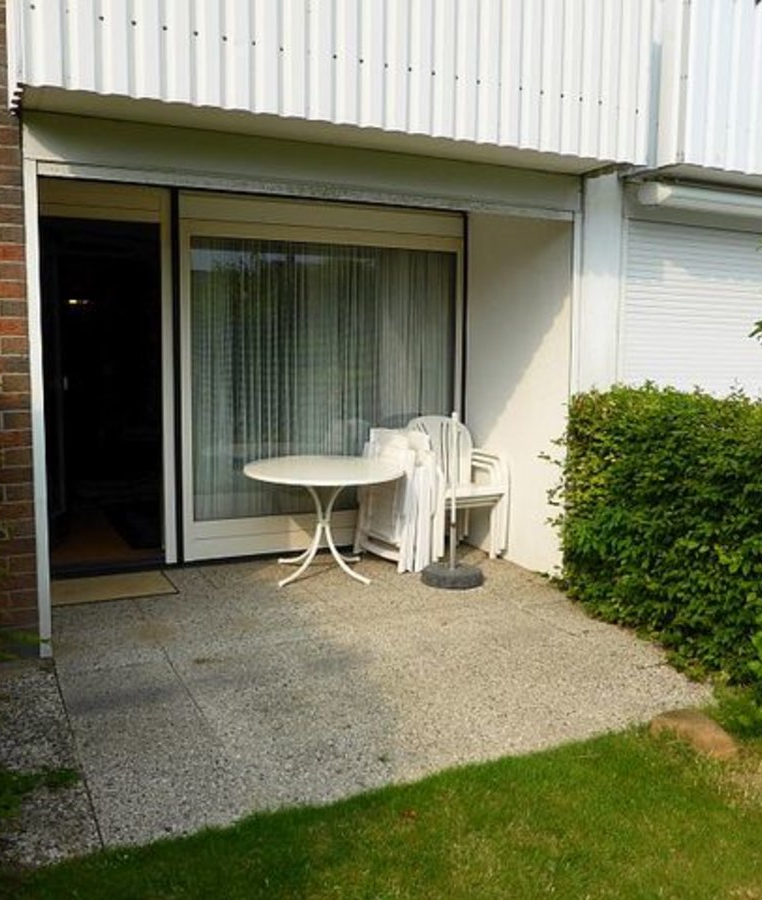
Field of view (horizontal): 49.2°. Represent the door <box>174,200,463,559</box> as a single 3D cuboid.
[{"bbox_3d":[-0.325,-0.491,5.776,2.089,2.383,0.100,-3,7,-25],"label":"door"}]

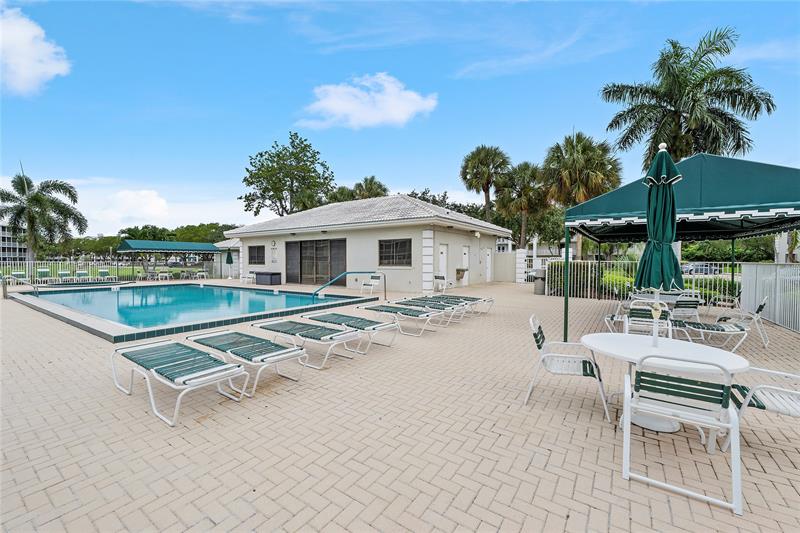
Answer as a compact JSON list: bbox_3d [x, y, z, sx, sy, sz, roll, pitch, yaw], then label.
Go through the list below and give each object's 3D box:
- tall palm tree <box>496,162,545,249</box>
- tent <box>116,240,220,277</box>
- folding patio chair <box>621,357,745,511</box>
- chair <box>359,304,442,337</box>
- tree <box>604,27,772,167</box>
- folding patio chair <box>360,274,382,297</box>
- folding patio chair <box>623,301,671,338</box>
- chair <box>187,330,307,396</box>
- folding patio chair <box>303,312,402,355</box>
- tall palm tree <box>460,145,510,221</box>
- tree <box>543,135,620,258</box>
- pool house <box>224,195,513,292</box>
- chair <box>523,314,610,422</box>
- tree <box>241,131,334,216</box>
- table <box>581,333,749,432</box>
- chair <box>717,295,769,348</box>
[{"bbox_3d":[9.585,-3.615,26.432,4.000,9.300,4.000,0,1,0],"label":"tall palm tree"},{"bbox_3d":[-18.848,-0.517,27.663,3.358,2.950,6.428,1,1,34],"label":"tent"},{"bbox_3d":[2.021,1.040,2.464,0.590,0.890,0.770,1,1,35],"label":"folding patio chair"},{"bbox_3d":[-0.006,1.171,7.361,1.970,0.440,0.660,1,1,35],"label":"chair"},{"bbox_3d":[13.113,-4.876,15.399,6.100,12.154,6.100,0,1,0],"label":"tree"},{"bbox_3d":[-1.241,0.813,14.415,0.590,0.890,0.770,1,1,35],"label":"folding patio chair"},{"bbox_3d":[4.144,0.981,5.604,0.590,0.890,0.770,1,1,35],"label":"folding patio chair"},{"bbox_3d":[-2.024,1.184,4.264,2.000,0.400,0.630,1,2,38],"label":"chair"},{"bbox_3d":[-0.919,1.196,6.059,1.970,0.440,0.660,1,1,35],"label":"folding patio chair"},{"bbox_3d":[6.100,-3.861,23.923,3.600,9.722,3.600,0,1,0],"label":"tall palm tree"},{"bbox_3d":[10.038,-3.098,18.438,3.900,8.452,3.900,0,1,0],"label":"tree"},{"bbox_3d":[-2.279,-1.723,22.183,16.419,5.381,10.143,1,1,34],"label":"pool house"},{"bbox_3d":[1.799,1.019,3.560,0.770,0.890,0.590,1,1,29],"label":"chair"},{"bbox_3d":[-10.731,-6.036,31.878,8.800,13.644,8.800,0,1,0],"label":"tree"},{"bbox_3d":[2.409,1.122,3.143,1.220,0.700,1.220,1,1,35],"label":"table"},{"bbox_3d":[6.128,0.931,6.027,0.580,0.870,0.740,-1,2,-43],"label":"chair"}]

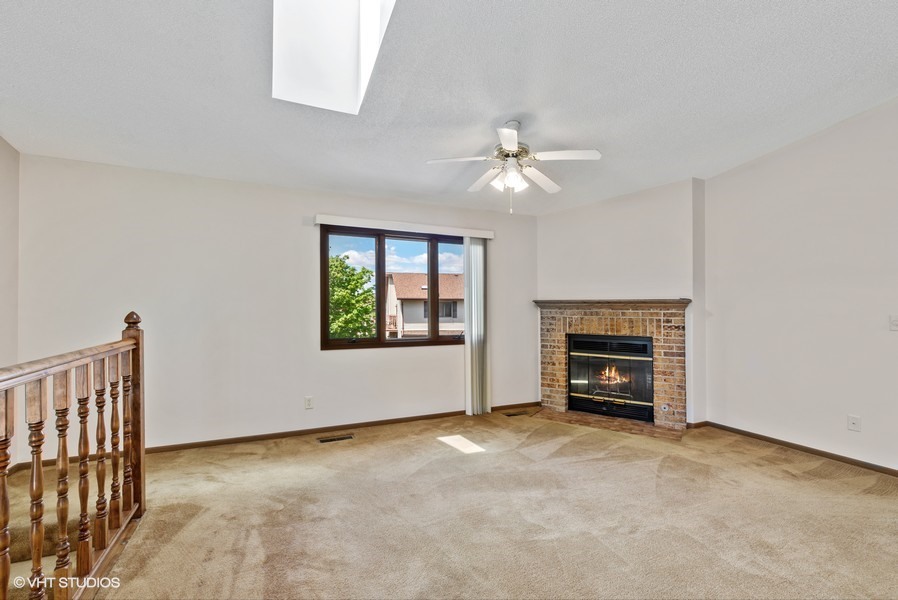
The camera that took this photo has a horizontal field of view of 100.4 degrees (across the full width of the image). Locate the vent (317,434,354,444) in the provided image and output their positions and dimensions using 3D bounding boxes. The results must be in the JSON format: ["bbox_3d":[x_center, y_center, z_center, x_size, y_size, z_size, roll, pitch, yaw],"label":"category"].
[{"bbox_3d":[-1.073,1.318,3.555,0.340,0.020,0.140,0,-1,-23],"label":"vent"}]

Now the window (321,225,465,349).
[{"bbox_3d":[-0.462,-0.120,4.109,1.790,1.265,0.100,0,-1,-23],"label":"window"}]

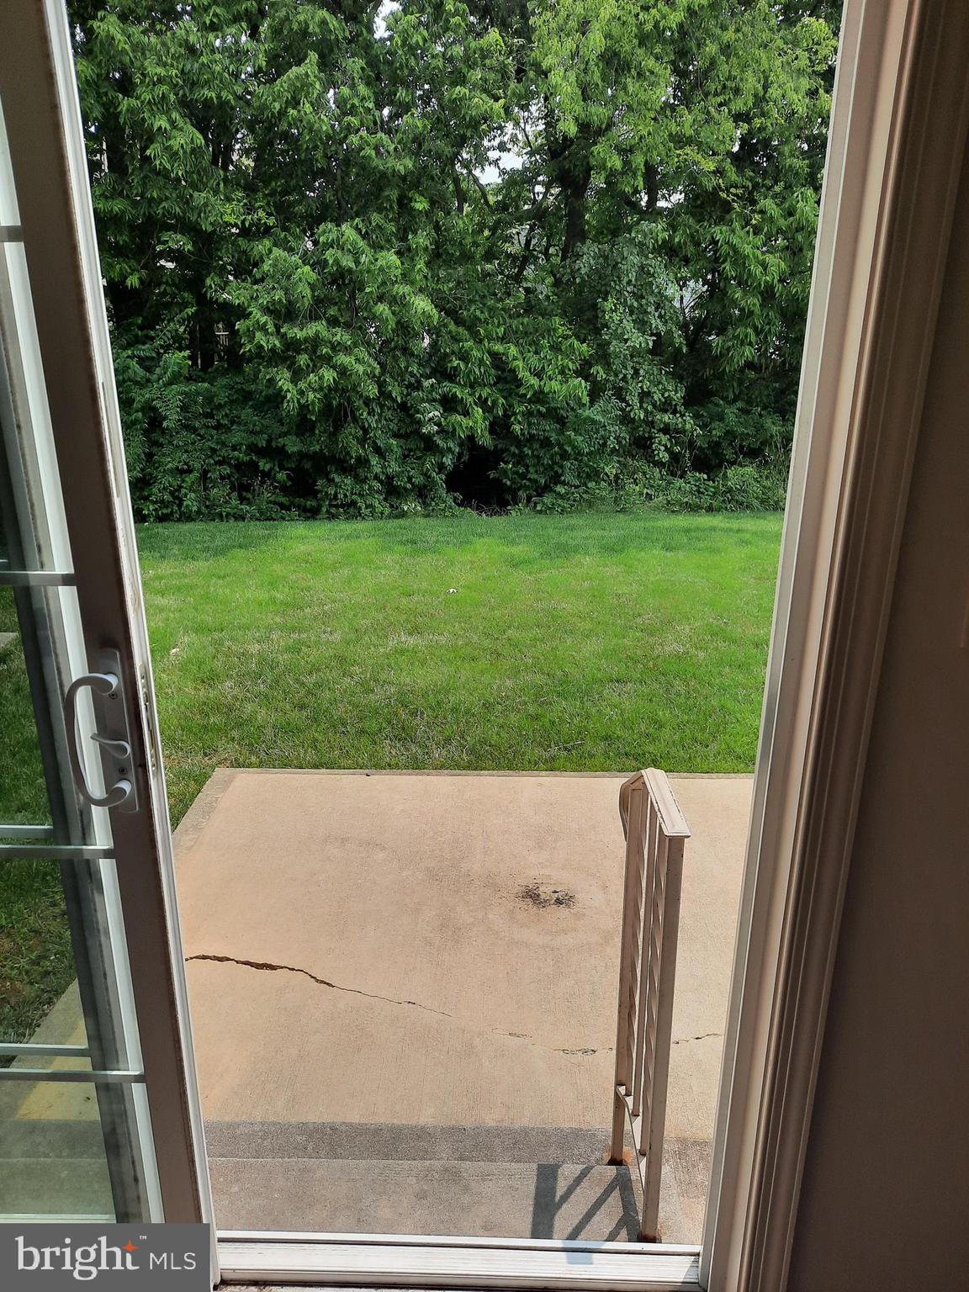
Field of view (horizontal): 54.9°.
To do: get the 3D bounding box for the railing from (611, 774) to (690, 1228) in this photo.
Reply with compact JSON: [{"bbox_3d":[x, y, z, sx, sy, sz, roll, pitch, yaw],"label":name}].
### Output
[{"bbox_3d":[0.321,0.763,1.942,0.046,1.125,0.550,0,17,0],"label":"railing"}]

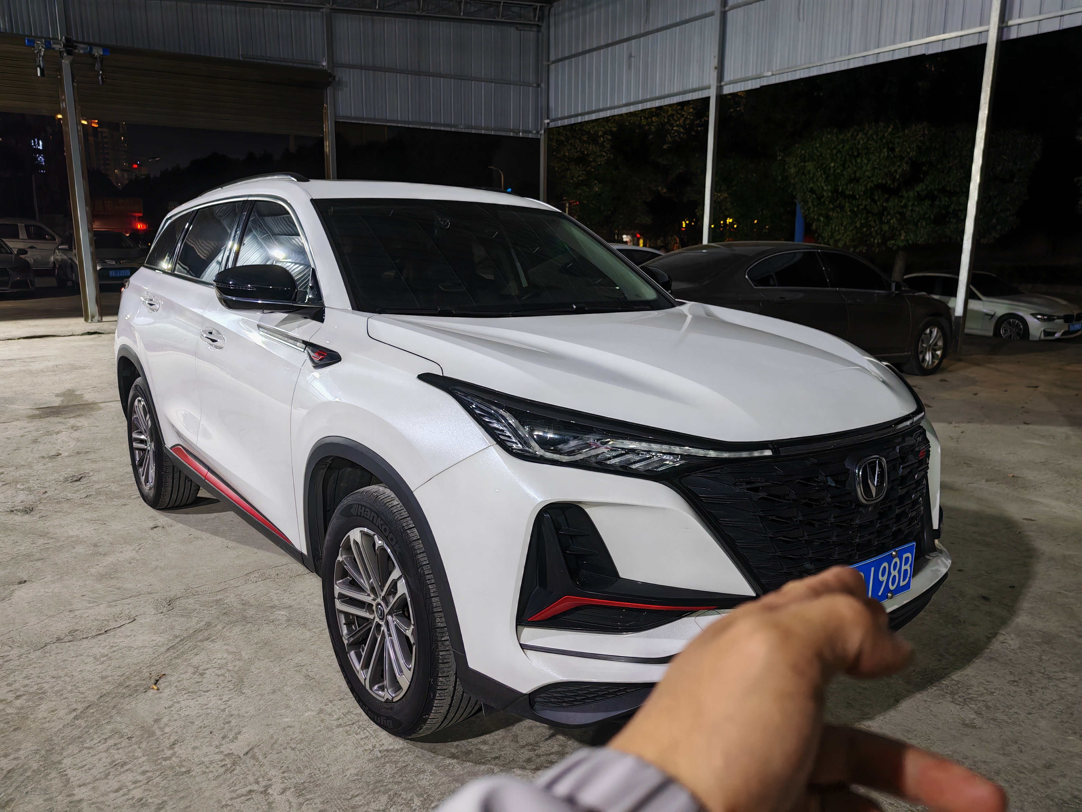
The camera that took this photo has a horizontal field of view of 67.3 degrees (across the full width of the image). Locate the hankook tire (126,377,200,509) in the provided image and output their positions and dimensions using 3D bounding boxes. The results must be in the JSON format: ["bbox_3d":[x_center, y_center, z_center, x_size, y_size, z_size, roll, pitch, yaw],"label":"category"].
[{"bbox_3d":[-2.120,0.202,4.565,0.228,0.725,0.725,-7,13,-38],"label":"hankook tire"}]

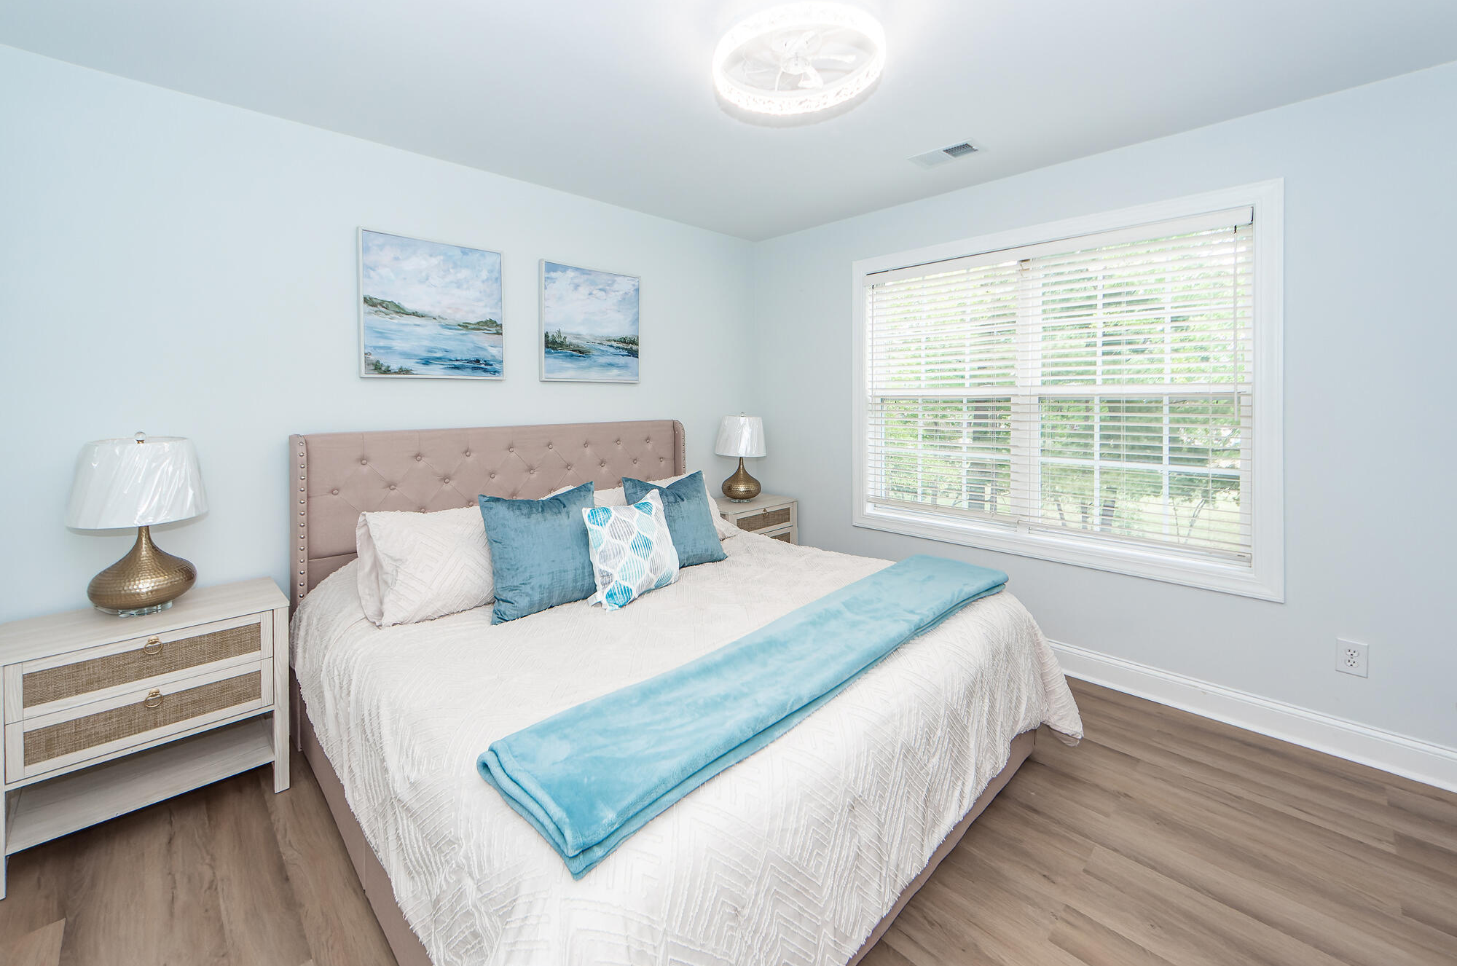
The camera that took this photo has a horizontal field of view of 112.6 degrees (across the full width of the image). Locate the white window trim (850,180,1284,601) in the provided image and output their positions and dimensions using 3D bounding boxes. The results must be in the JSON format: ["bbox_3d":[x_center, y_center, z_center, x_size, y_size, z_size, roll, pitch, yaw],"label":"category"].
[{"bbox_3d":[1.536,-0.487,2.594,1.927,1.749,0.070,3,5,40],"label":"white window trim"}]

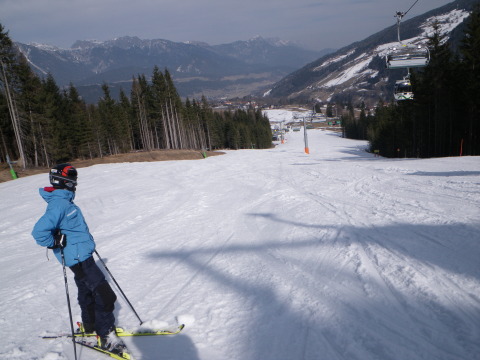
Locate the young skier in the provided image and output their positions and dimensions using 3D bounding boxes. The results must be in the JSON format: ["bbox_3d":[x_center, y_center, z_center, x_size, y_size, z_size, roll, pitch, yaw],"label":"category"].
[{"bbox_3d":[-1.366,0.668,3.308,0.640,1.630,0.500,-6,12,-6],"label":"young skier"}]

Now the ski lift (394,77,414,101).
[{"bbox_3d":[18.640,-10.368,44.000,1.950,2.550,1.950,-5,12,-2],"label":"ski lift"}]

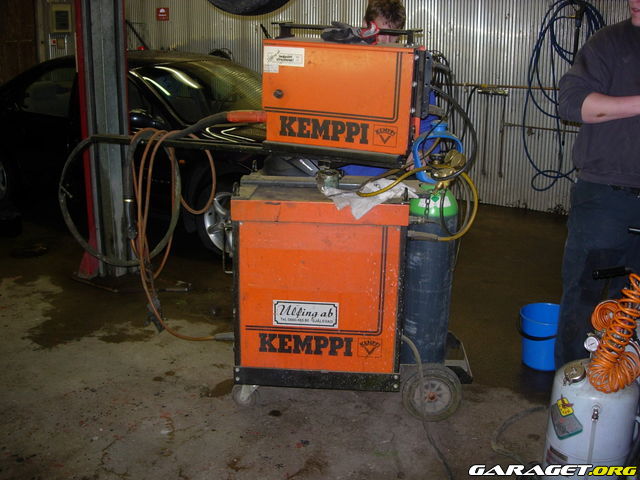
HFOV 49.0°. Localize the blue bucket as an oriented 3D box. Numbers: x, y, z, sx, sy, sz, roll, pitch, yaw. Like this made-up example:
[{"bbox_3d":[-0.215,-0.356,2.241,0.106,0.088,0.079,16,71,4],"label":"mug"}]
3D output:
[{"bbox_3d":[1.109,0.477,3.439,0.280,0.255,0.280,0,15,0],"label":"blue bucket"}]

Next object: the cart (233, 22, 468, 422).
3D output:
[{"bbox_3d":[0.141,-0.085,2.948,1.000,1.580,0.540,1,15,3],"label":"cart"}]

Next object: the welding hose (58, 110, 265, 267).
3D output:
[{"bbox_3d":[-0.699,-0.217,3.070,0.970,0.720,0.280,5,16,16],"label":"welding hose"}]

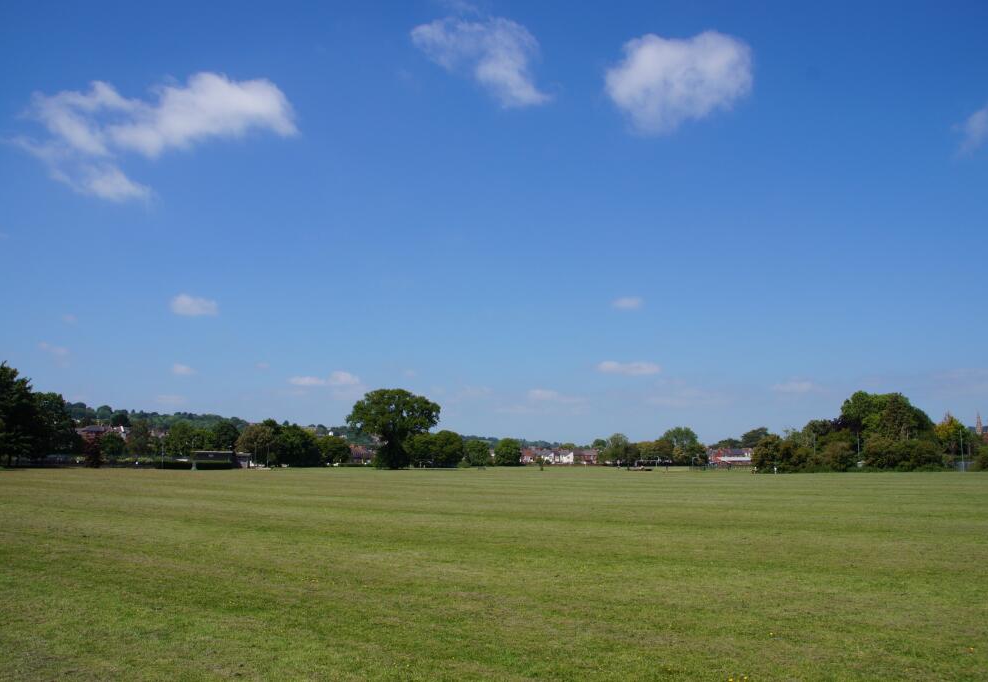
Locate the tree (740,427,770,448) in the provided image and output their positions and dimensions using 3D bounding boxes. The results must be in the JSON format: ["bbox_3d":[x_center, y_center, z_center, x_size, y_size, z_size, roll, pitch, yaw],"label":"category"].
[{"bbox_3d":[109.000,42.310,320.000,12.250,13.310,11.640,-3,-10,18],"label":"tree"}]

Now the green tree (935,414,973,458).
[{"bbox_3d":[110.730,23.500,185.000,8.970,12.500,8.530,-5,-11,30],"label":"green tree"}]

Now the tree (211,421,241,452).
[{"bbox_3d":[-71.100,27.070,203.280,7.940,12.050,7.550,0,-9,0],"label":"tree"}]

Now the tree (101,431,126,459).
[{"bbox_3d":[-93.270,26.470,188.180,6.370,8.090,6.050,0,-9,0],"label":"tree"}]

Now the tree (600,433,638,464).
[{"bbox_3d":[45.770,39.390,280.000,13.580,12.010,12.900,-1,-9,9],"label":"tree"}]

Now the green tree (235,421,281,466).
[{"bbox_3d":[-69.020,30.190,225.000,12.640,12.570,12.010,3,-10,-17],"label":"green tree"}]

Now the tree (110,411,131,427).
[{"bbox_3d":[-194.610,41.420,400.000,10.210,10.400,9.700,4,-10,-26],"label":"tree"}]

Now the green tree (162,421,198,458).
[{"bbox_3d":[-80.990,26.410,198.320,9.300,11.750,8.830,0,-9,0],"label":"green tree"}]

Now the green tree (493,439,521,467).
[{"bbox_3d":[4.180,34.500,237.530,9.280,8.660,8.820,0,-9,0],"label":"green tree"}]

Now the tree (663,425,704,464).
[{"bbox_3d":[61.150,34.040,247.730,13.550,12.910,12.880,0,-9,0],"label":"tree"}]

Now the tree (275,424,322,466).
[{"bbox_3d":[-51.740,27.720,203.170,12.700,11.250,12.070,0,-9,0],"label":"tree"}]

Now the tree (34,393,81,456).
[{"bbox_3d":[-87.550,17.620,154.150,9.440,15.360,8.970,0,-9,0],"label":"tree"}]

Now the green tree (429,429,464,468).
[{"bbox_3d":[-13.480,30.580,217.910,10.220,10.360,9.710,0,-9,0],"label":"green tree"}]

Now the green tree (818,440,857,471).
[{"bbox_3d":[71.590,23.970,160.000,7.760,6.450,7.370,-4,-10,24],"label":"green tree"}]

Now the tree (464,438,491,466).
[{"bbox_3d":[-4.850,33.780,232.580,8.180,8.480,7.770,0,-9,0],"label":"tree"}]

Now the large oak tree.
[{"bbox_3d":[-24.870,21.780,190.000,22.800,20.000,21.660,1,-9,-7],"label":"large oak tree"}]

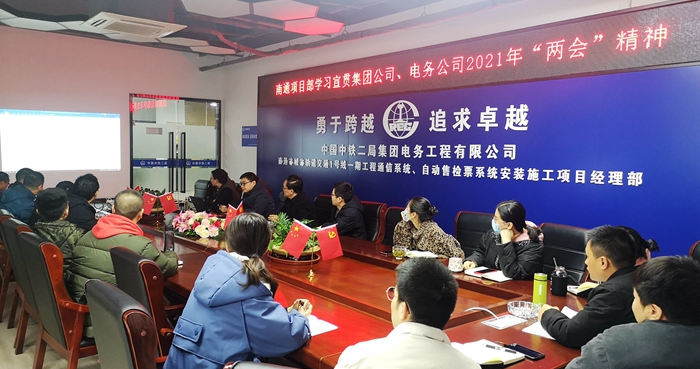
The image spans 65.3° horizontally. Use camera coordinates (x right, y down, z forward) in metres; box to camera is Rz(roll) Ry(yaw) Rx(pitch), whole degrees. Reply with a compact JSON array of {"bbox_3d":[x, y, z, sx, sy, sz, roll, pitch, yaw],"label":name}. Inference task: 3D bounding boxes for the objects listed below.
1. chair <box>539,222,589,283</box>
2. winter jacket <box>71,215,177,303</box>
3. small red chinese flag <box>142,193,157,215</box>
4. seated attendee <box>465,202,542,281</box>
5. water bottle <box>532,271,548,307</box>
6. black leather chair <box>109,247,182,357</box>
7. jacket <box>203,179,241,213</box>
[{"bbox_3d":[1.595,0.869,4.280,0.660,1.050,0.610,-2,5,-39],"label":"chair"},{"bbox_3d":[-1.442,0.532,3.452,0.620,0.660,0.540,3,4,30],"label":"winter jacket"},{"bbox_3d":[-2.053,0.200,5.600,0.155,0.235,0.030,-1,4,-25],"label":"small red chinese flag"},{"bbox_3d":[1.245,0.753,4.151,0.720,1.280,0.580,0,4,-24],"label":"seated attendee"},{"bbox_3d":[1.075,0.595,3.080,0.072,0.200,0.072,3,4,18],"label":"water bottle"},{"bbox_3d":[-0.926,0.843,2.956,0.640,1.060,0.600,-2,5,-41],"label":"black leather chair"},{"bbox_3d":[-1.759,0.253,7.388,0.520,0.660,0.540,0,4,-22],"label":"jacket"}]

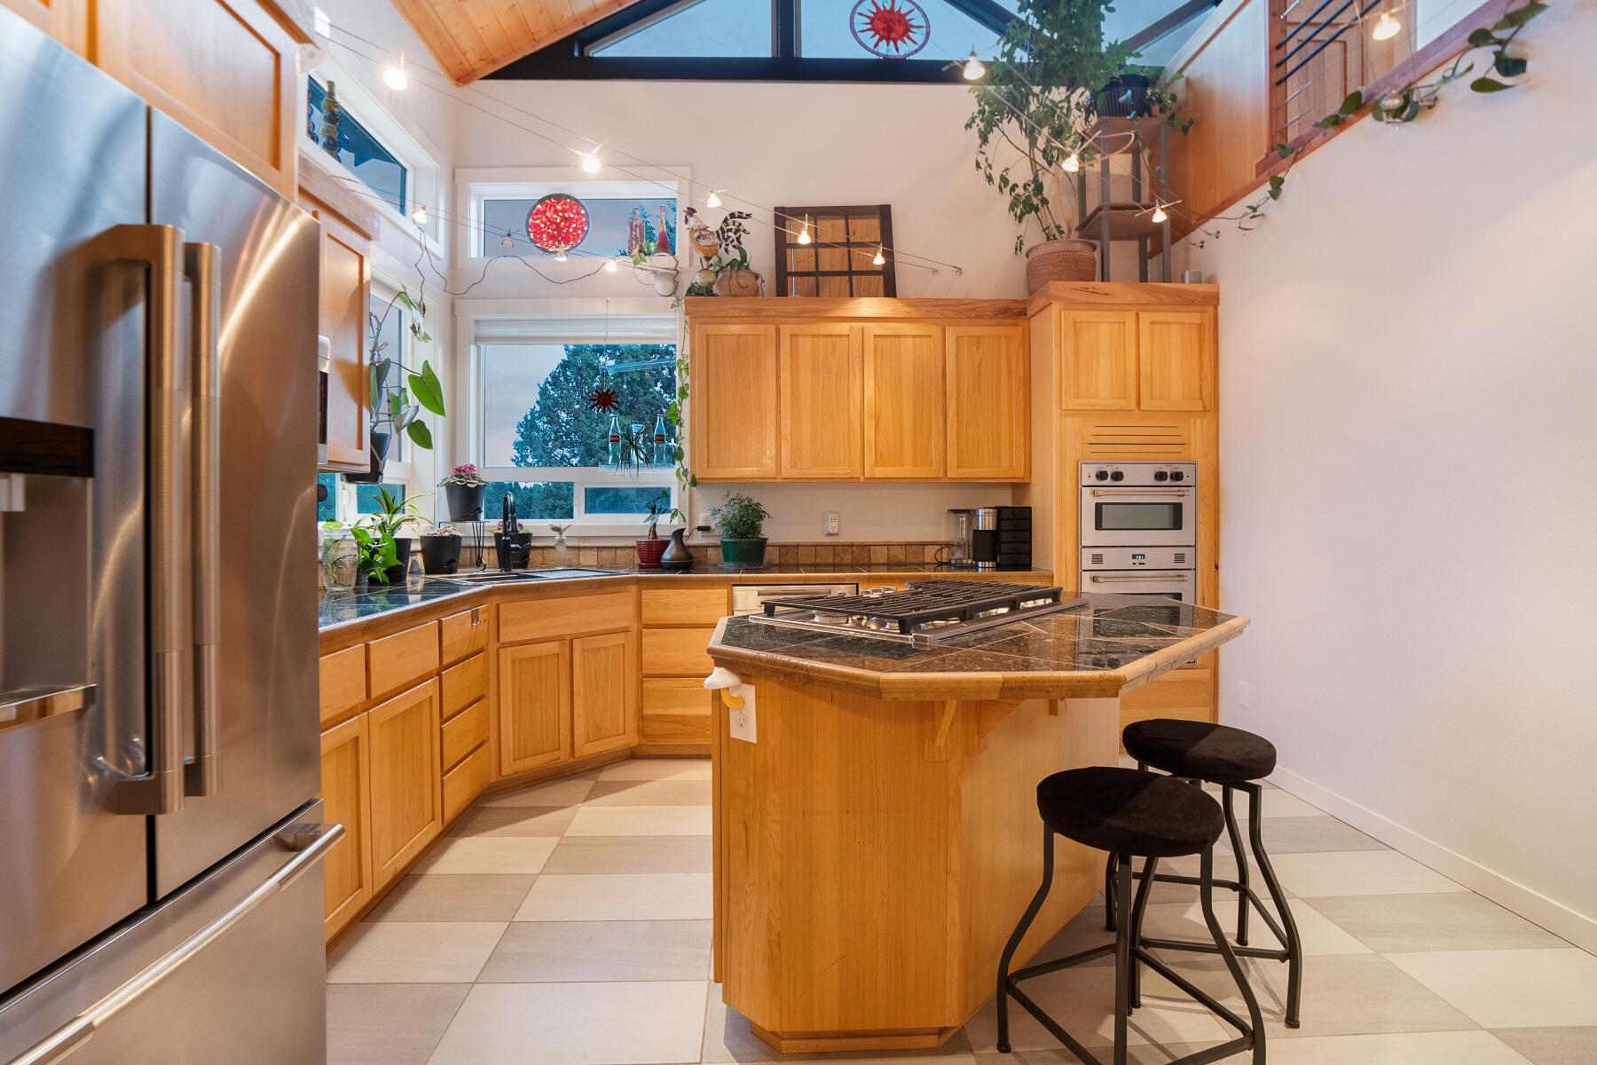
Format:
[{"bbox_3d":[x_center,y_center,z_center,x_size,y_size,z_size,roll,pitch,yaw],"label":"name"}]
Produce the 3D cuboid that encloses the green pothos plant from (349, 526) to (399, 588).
[{"bbox_3d":[-1.606,0.092,2.699,0.173,0.231,0.200,0,1,-2],"label":"green pothos plant"}]

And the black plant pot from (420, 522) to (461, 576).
[{"bbox_3d":[-1.753,0.083,3.480,0.188,0.245,0.188,0,1,-2],"label":"black plant pot"}]

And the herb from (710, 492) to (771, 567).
[{"bbox_3d":[-0.315,-0.016,3.818,0.326,0.411,0.300,0,1,-2],"label":"herb"}]

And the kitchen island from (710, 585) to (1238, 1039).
[{"bbox_3d":[0.501,0.686,1.855,1.015,0.932,1.561,1,2,43],"label":"kitchen island"}]

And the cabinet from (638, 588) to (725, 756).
[{"bbox_3d":[-0.569,0.665,3.730,0.425,0.840,0.580,0,1,-2],"label":"cabinet"}]

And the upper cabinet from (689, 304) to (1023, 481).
[{"bbox_3d":[0.306,-0.743,3.890,1.780,0.960,0.340,0,1,-2],"label":"upper cabinet"}]

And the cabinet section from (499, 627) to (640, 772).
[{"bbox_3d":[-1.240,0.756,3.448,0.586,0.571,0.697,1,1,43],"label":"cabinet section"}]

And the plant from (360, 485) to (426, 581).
[{"bbox_3d":[-1.723,0.005,3.020,0.250,0.405,0.230,0,1,-2],"label":"plant"}]

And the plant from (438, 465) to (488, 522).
[{"bbox_3d":[-1.697,-0.203,3.610,0.221,0.292,0.240,0,1,-2],"label":"plant"}]

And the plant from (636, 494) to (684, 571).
[{"bbox_3d":[-0.744,-0.003,3.810,0.250,0.400,0.220,0,1,-2],"label":"plant"}]

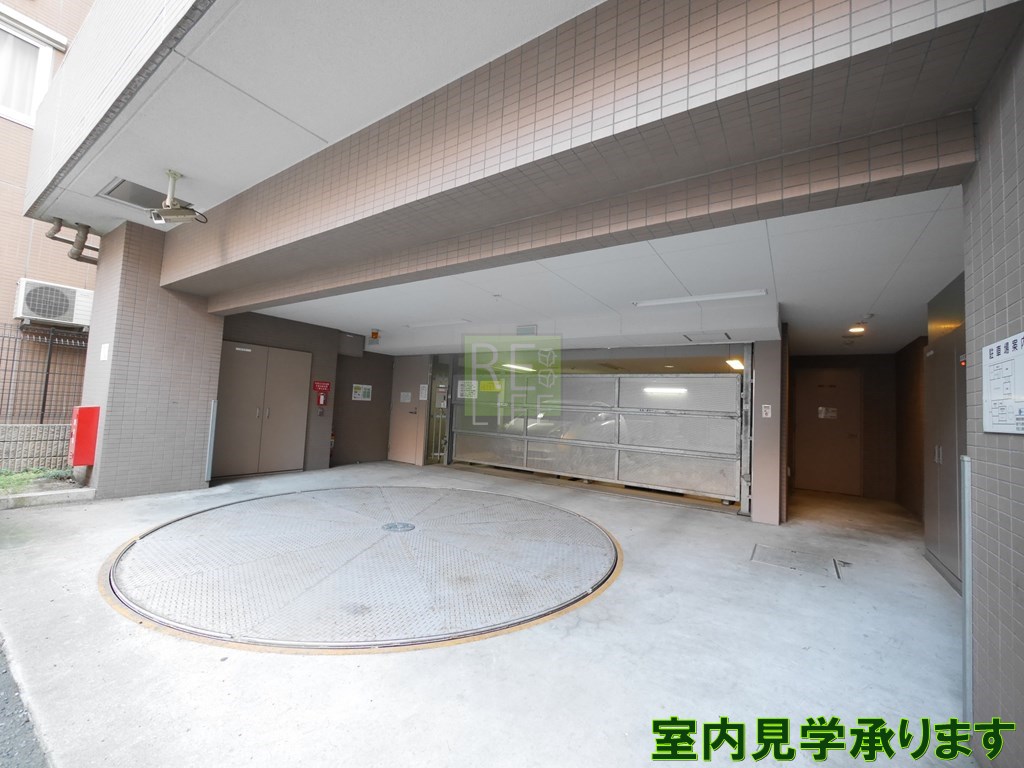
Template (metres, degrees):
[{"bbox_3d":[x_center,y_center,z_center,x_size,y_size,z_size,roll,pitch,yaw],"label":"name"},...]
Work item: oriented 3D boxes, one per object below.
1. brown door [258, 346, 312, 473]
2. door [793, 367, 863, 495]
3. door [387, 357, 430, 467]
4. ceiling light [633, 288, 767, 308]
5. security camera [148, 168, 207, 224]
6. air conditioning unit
[{"bbox_3d":[-3.597,0.419,6.588,0.050,1.910,0.700,1,-4,34],"label":"brown door"},{"bbox_3d":[5.501,0.801,7.215,0.940,2.155,0.060,1,-4,34],"label":"door"},{"bbox_3d":[-2.047,0.492,8.264,0.980,2.130,0.060,1,-4,34],"label":"door"},{"bbox_3d":[1.827,-0.843,4.144,1.230,0.050,0.070,1,-4,34],"label":"ceiling light"},{"bbox_3d":[-2.866,-1.549,3.571,0.110,0.470,0.380,3,-3,7],"label":"security camera"},{"bbox_3d":[-6.590,-1.146,6.026,0.280,0.530,0.740,1,-4,34],"label":"air conditioning unit"}]

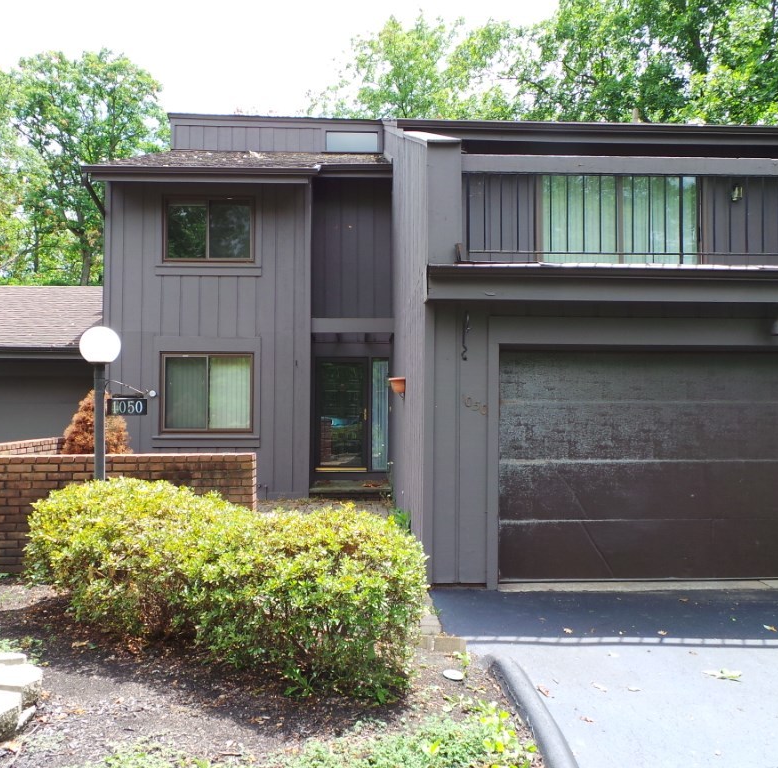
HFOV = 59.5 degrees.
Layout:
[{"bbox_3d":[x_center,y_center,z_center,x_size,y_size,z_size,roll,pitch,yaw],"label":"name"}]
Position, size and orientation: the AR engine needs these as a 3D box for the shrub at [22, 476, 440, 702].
[{"bbox_3d":[-1.110,1.169,4.420,2.600,0.980,1.020,0,-1,24],"label":"shrub"}]

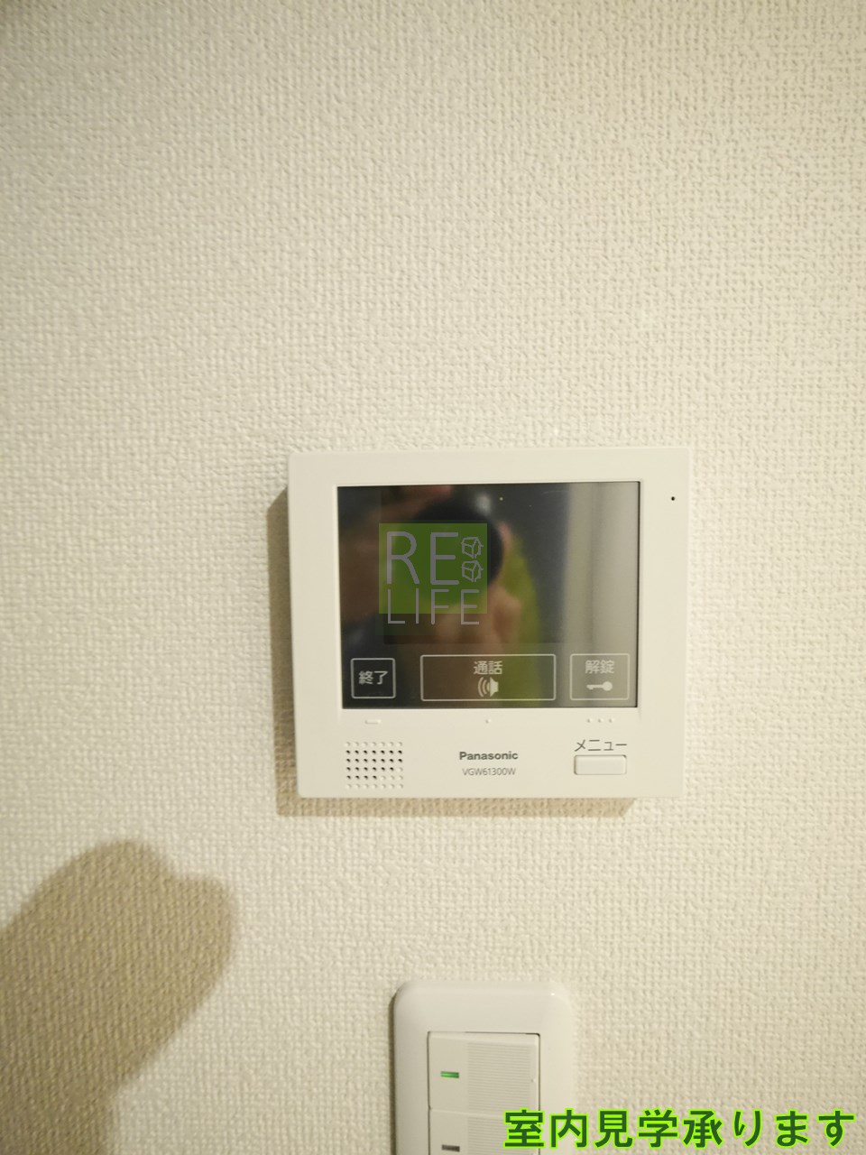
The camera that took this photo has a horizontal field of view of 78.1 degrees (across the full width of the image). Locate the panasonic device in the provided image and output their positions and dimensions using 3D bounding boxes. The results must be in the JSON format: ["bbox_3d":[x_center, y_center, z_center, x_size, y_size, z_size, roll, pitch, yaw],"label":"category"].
[{"bbox_3d":[0.019,0.016,0.190,0.131,0.117,0.024,-1,3,1],"label":"panasonic device"}]

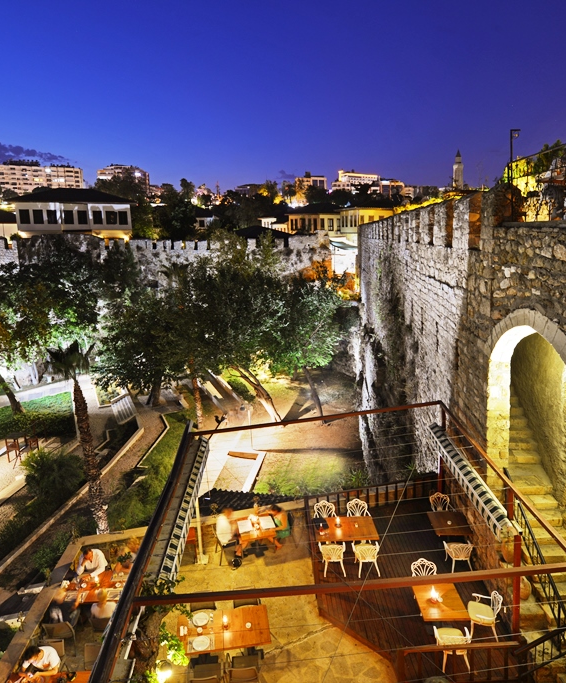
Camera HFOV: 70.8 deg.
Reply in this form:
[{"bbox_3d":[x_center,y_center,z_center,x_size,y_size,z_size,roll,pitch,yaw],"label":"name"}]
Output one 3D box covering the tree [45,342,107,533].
[{"bbox_3d":[-7.148,3.565,14.200,1.700,7.300,1.700,-6,14,-16],"label":"tree"}]

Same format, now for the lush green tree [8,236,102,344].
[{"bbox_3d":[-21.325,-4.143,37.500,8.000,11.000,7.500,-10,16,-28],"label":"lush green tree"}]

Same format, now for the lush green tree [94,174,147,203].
[{"bbox_3d":[-27.276,-22.846,68.343,8.600,10.500,8.600,-1,15,0],"label":"lush green tree"}]

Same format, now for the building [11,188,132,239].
[{"bbox_3d":[-25.294,-15.975,50.500,13.800,6.800,10.000,-4,14,-8],"label":"building"}]

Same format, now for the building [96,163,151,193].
[{"bbox_3d":[-90.667,-89.819,225.000,18.000,20.000,21.000,2,14,15],"label":"building"}]

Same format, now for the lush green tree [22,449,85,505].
[{"bbox_3d":[-11.121,6.542,19.300,2.700,2.300,2.600,-10,16,-28],"label":"lush green tree"}]

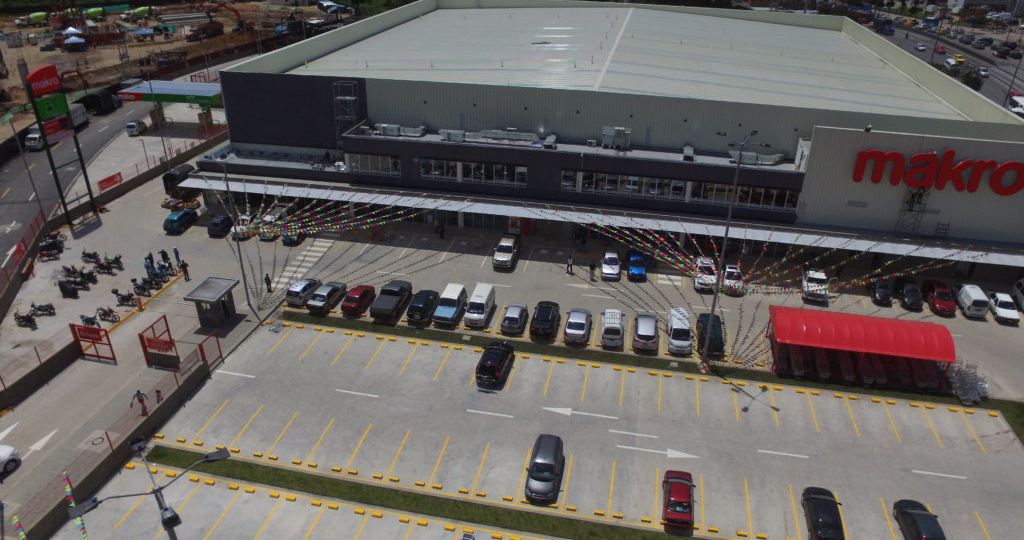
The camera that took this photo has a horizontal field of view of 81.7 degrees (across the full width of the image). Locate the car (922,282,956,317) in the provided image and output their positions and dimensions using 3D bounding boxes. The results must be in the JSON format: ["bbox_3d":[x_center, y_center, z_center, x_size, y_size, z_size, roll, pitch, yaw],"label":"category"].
[{"bbox_3d":[37.036,2.403,51.344,1.725,1.553,4.033,10,32,15],"label":"car"}]

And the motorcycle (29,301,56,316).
[{"bbox_3d":[-37.304,3.099,47.068,1.894,1.075,0.748,-3,31,-8],"label":"motorcycle"}]

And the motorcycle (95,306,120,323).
[{"bbox_3d":[-30.502,3.353,44.626,1.950,1.080,0.720,9,32,12],"label":"motorcycle"}]

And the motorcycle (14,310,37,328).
[{"bbox_3d":[-36.094,3.670,43.905,1.950,1.080,0.720,9,32,12],"label":"motorcycle"}]

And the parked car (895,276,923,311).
[{"bbox_3d":[34.775,2.048,51.926,1.609,1.466,3.845,10,32,15],"label":"parked car"}]

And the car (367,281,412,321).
[{"bbox_3d":[-10.540,2.645,52.181,1.850,1.700,4.950,7,32,10],"label":"car"}]

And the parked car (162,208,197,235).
[{"bbox_3d":[-36.256,-5.369,64.893,1.680,1.480,3.950,7,32,10],"label":"parked car"}]

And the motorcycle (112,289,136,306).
[{"bbox_3d":[-34.210,2.464,52.279,1.950,1.100,0.720,8,32,11],"label":"motorcycle"}]

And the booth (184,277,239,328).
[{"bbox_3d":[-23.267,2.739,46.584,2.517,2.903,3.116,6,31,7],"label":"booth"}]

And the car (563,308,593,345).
[{"bbox_3d":[5.211,4.390,46.558,1.670,1.435,4.067,8,31,11],"label":"car"}]

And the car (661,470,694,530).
[{"bbox_3d":[8.961,12.264,32.107,1.650,1.420,3.900,6,32,8],"label":"car"}]

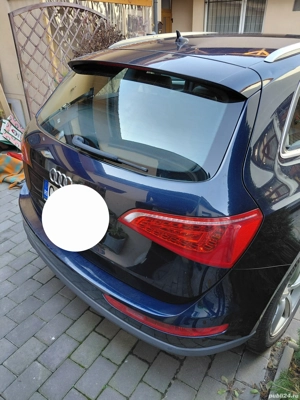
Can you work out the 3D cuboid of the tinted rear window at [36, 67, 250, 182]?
[{"bbox_3d":[-0.231,-0.431,1.439,1.340,0.460,0.140,27,-5,40],"label":"tinted rear window"}]

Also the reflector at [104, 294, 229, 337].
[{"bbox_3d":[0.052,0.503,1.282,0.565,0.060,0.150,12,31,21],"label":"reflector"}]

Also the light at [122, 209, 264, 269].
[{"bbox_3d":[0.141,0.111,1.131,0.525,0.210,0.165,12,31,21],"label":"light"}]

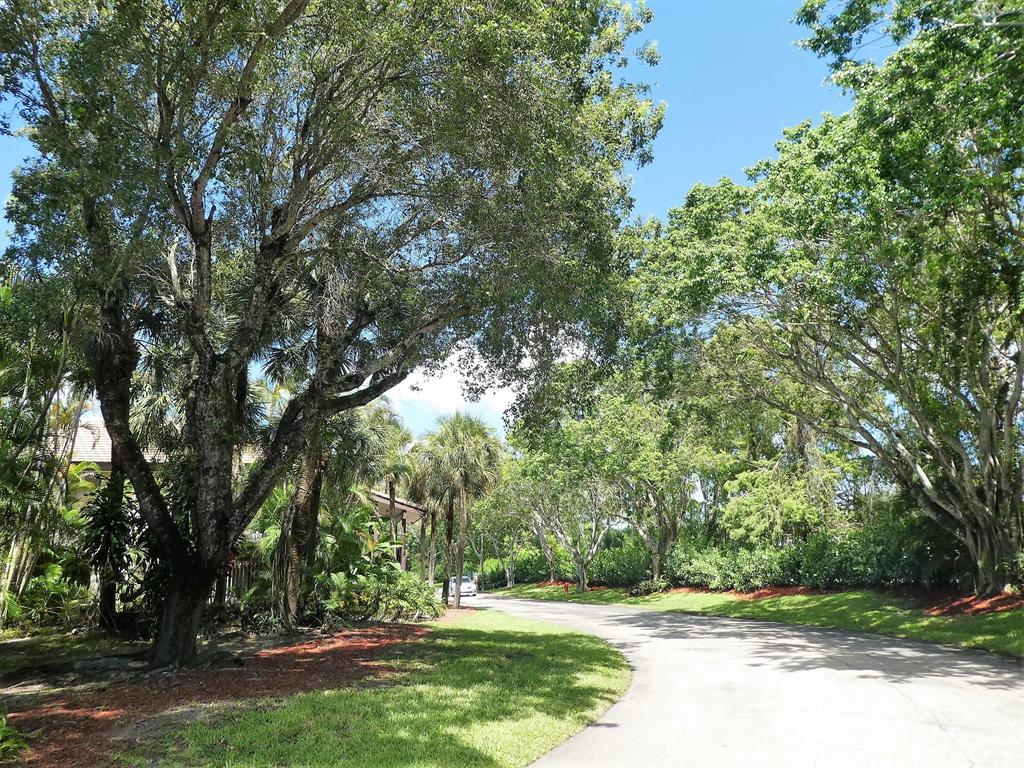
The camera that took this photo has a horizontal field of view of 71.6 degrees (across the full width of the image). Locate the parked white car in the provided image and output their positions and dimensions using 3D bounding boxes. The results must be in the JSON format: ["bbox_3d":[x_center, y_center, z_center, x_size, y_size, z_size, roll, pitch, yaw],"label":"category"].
[{"bbox_3d":[-4.126,16.152,56.751,1.780,1.490,4.300,5,-16,-18],"label":"parked white car"}]

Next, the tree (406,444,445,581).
[{"bbox_3d":[-5.438,8.768,45.691,2.900,10.004,2.900,0,-15,0],"label":"tree"}]

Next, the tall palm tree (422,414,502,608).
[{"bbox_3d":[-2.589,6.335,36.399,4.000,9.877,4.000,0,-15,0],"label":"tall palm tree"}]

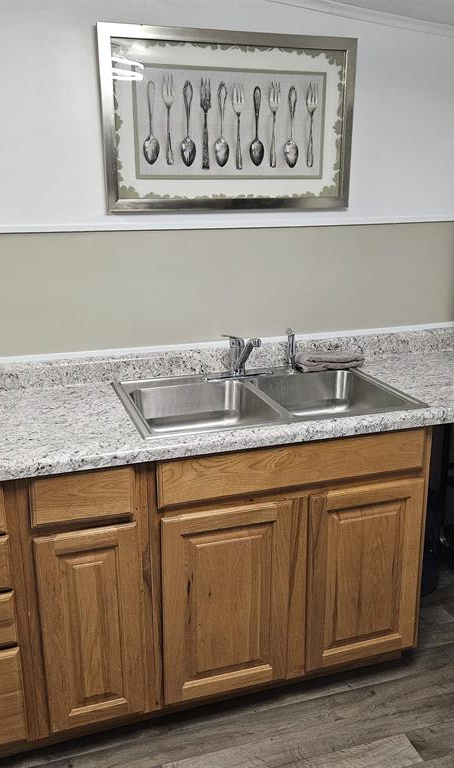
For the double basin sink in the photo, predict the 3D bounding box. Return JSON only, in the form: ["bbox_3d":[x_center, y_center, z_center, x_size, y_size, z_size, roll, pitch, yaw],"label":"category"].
[{"bbox_3d":[0.112,0.110,2.107,0.838,0.165,0.490,-6,18,-18],"label":"double basin sink"}]

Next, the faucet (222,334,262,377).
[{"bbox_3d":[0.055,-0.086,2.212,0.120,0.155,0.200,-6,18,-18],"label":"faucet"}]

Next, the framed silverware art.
[{"bbox_3d":[0.026,-0.814,2.132,0.824,0.524,0.026,-6,18,-18],"label":"framed silverware art"}]

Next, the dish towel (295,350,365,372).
[{"bbox_3d":[0.359,-0.087,2.382,0.230,0.050,0.120,-6,18,-18],"label":"dish towel"}]

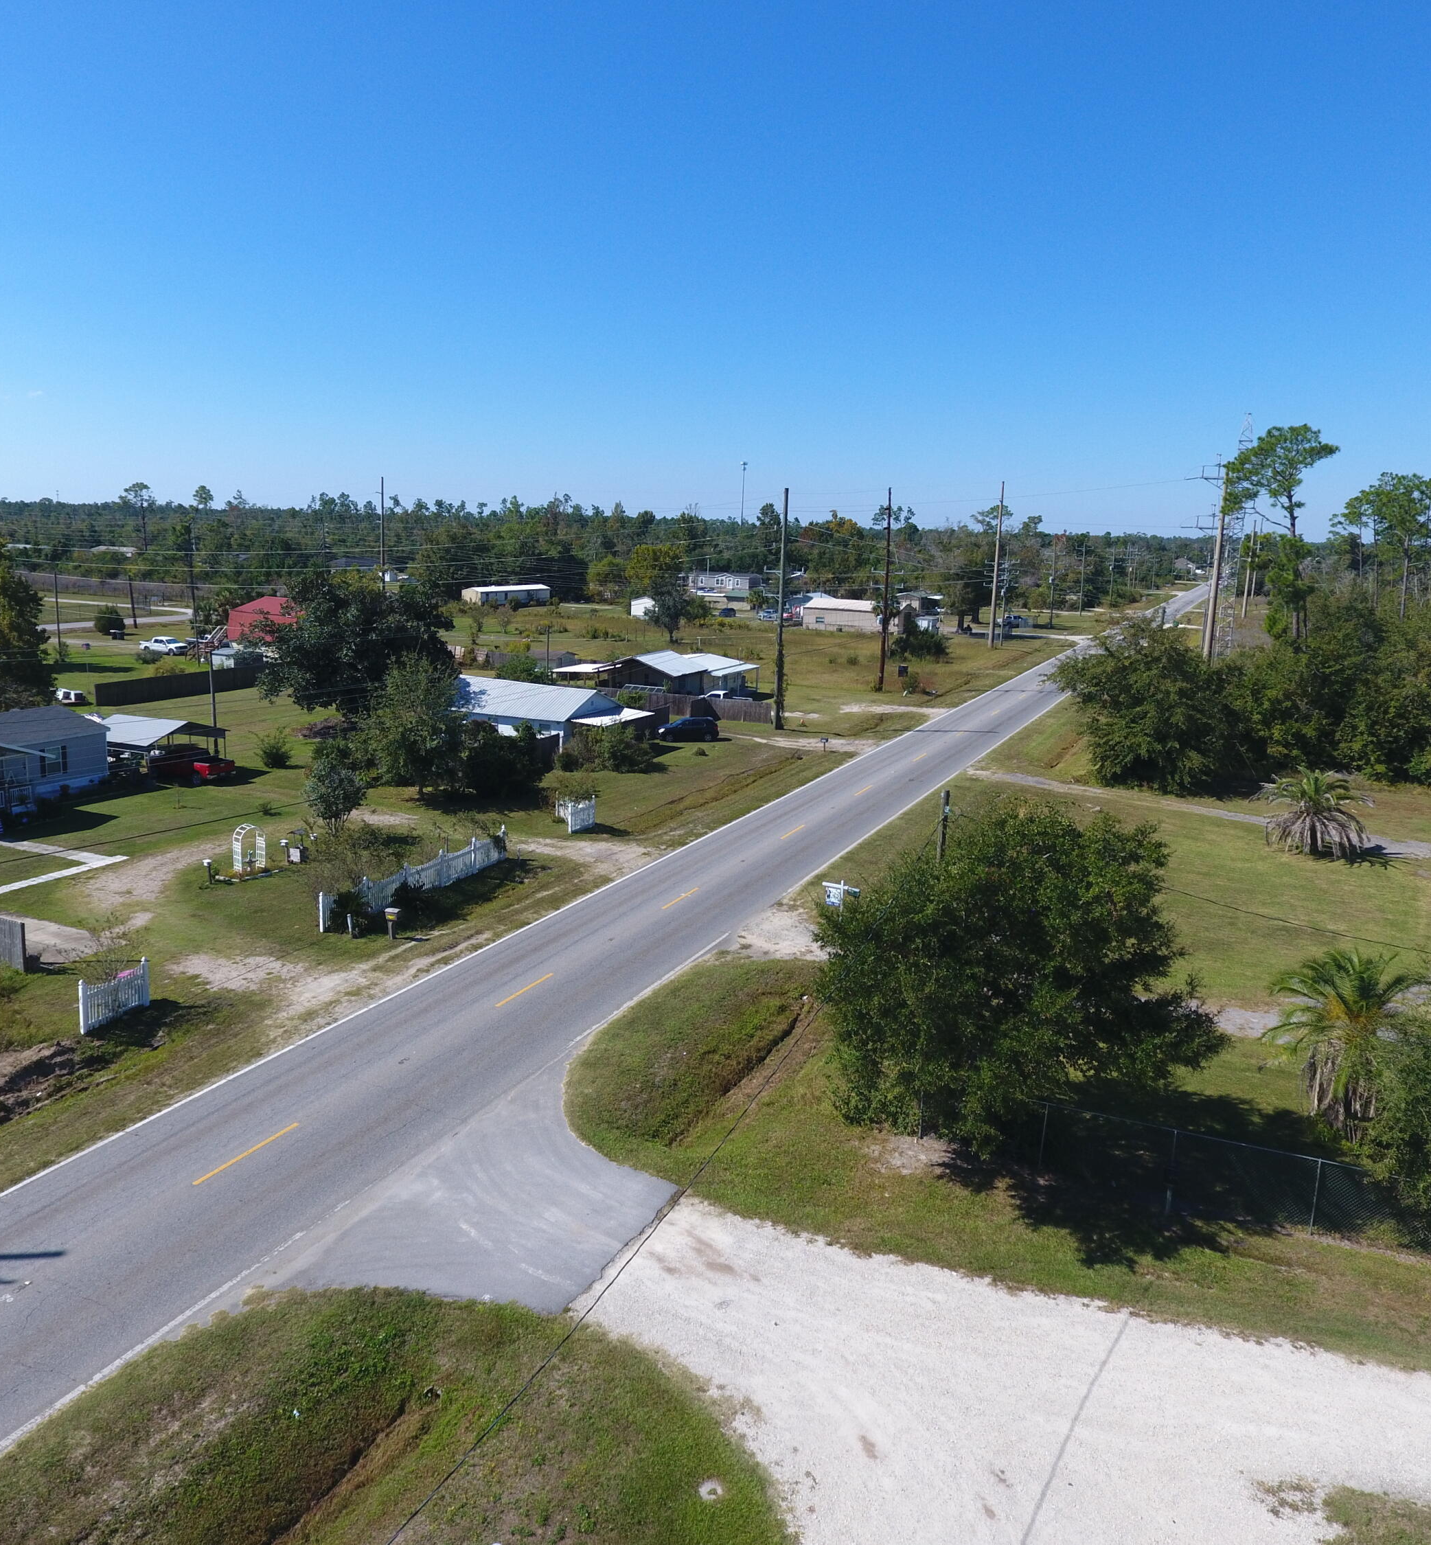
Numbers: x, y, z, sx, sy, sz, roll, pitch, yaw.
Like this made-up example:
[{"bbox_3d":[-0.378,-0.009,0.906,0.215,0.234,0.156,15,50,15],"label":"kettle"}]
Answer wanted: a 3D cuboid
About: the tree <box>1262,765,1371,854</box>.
[{"bbox_3d":[30.409,1.842,60.404,5.300,4.300,5.300,7,13,27],"label":"tree"}]

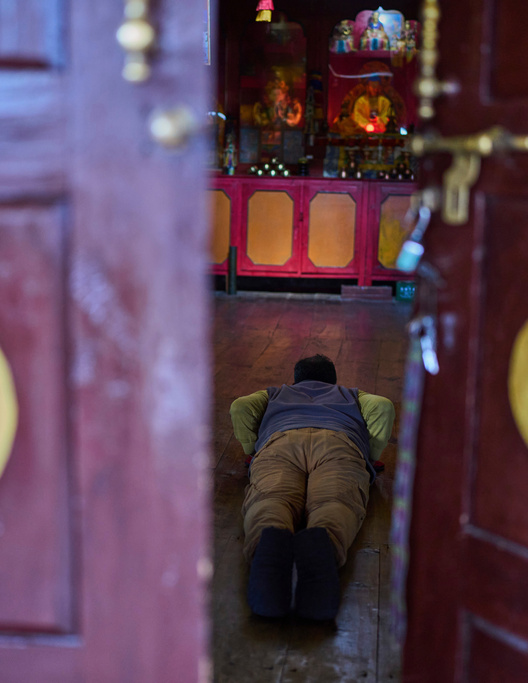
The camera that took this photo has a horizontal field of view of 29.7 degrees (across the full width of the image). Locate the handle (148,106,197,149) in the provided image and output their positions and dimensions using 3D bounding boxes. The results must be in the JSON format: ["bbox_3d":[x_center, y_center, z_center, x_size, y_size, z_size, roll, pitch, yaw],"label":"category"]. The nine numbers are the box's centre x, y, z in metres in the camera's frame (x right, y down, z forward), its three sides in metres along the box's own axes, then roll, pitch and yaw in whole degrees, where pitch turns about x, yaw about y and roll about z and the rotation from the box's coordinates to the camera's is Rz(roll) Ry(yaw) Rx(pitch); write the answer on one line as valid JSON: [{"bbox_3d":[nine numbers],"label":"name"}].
[{"bbox_3d":[-0.087,-0.203,0.946,0.045,0.042,0.042,2,9,4],"label":"handle"}]

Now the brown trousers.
[{"bbox_3d":[0.127,0.416,2.920,0.400,0.220,0.900,2,9,5],"label":"brown trousers"}]

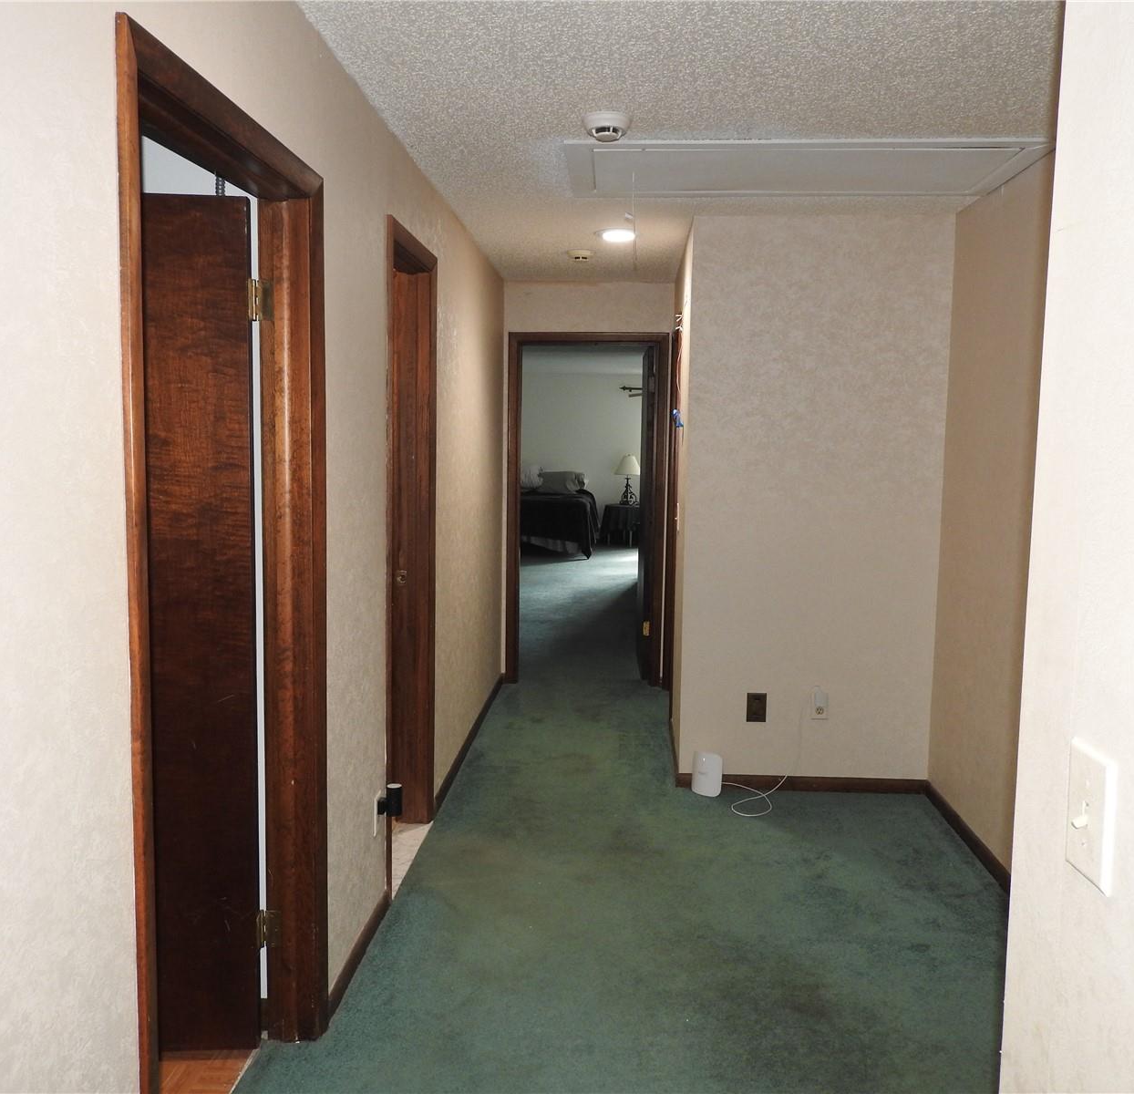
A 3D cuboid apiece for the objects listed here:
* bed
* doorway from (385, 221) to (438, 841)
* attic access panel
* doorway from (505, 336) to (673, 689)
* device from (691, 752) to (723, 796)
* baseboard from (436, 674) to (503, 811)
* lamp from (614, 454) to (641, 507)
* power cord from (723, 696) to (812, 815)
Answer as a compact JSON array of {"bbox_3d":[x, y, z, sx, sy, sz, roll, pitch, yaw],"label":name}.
[{"bbox_3d":[-0.482,-0.349,13.684,1.700,0.770,2.050,1,6,3],"label":"bed"},{"bbox_3d":[-0.587,0.035,3.475,0.138,2.130,0.701,1,6,3],"label":"doorway"},{"bbox_3d":[0.769,-1.278,3.463,1.516,0.029,0.695,1,6,3],"label":"attic access panel"},{"bbox_3d":[0.119,-0.204,6.077,0.941,2.112,0.128,1,6,3],"label":"doorway"},{"bbox_3d":[0.590,0.954,4.268,0.118,0.170,0.064,4,7,30],"label":"device"},{"bbox_3d":[-0.454,0.920,5.039,0.015,0.067,2.250,1,6,3],"label":"baseboard"},{"bbox_3d":[0.874,-0.932,14.150,0.410,0.732,0.410,1,6,3],"label":"lamp"},{"bbox_3d":[0.833,0.850,4.149,0.345,0.414,0.325,1,6,3],"label":"power cord"}]

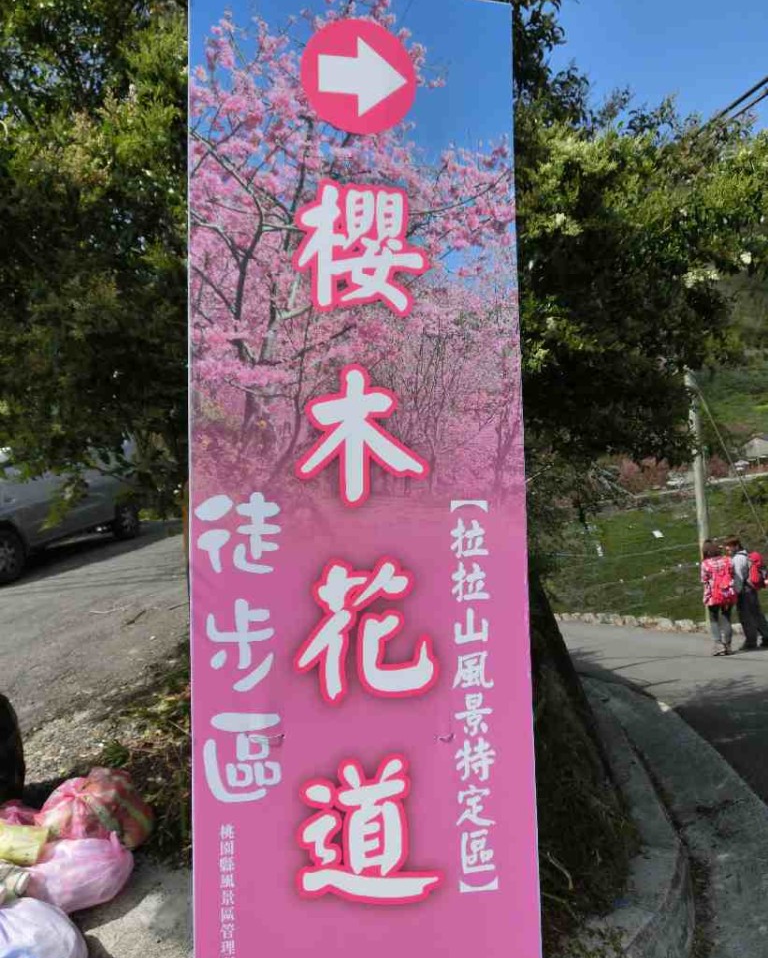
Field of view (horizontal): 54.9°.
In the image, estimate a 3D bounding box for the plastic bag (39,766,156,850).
[{"bbox_3d":[-1.155,1.326,2.950,0.450,0.320,0.380,0,-4,-22],"label":"plastic bag"}]

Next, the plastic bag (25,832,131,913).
[{"bbox_3d":[-1.088,1.414,2.650,0.390,0.240,0.300,0,-4,-22],"label":"plastic bag"}]

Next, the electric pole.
[{"bbox_3d":[5.564,0.360,13.000,0.200,4.650,0.200,-4,-4,23],"label":"electric pole"}]

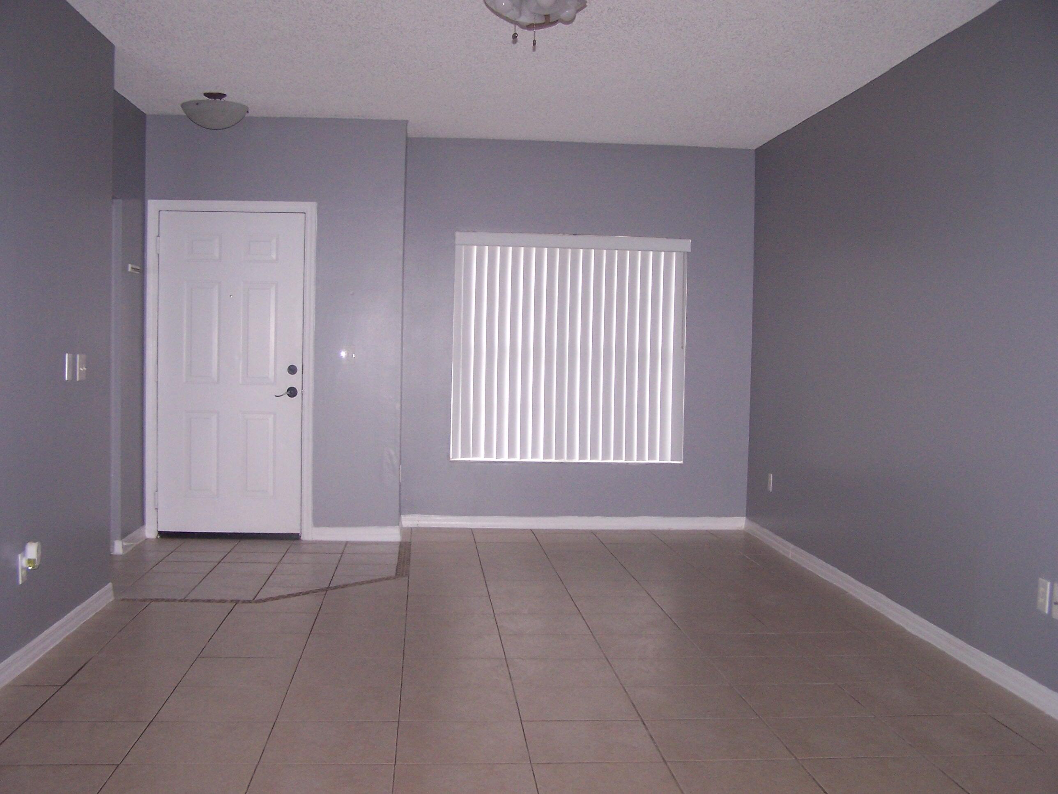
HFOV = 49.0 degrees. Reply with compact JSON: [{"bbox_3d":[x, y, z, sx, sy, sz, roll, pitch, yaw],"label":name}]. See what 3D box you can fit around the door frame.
[{"bbox_3d":[-1.885,-0.161,7.393,1.044,2.138,0.120,1,3,-5],"label":"door frame"}]

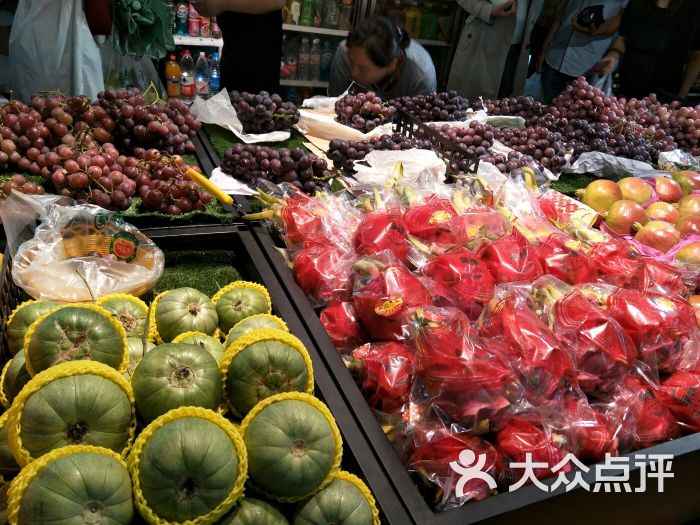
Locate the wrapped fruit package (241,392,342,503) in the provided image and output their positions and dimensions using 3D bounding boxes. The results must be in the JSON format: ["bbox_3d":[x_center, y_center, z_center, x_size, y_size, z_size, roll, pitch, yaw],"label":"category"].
[{"bbox_3d":[-0.061,0.193,0.506,0.105,0.100,0.105,3,30,-2],"label":"wrapped fruit package"}]

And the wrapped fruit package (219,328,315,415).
[{"bbox_3d":[-0.098,0.132,0.570,0.110,0.105,0.110,-10,33,-24],"label":"wrapped fruit package"}]

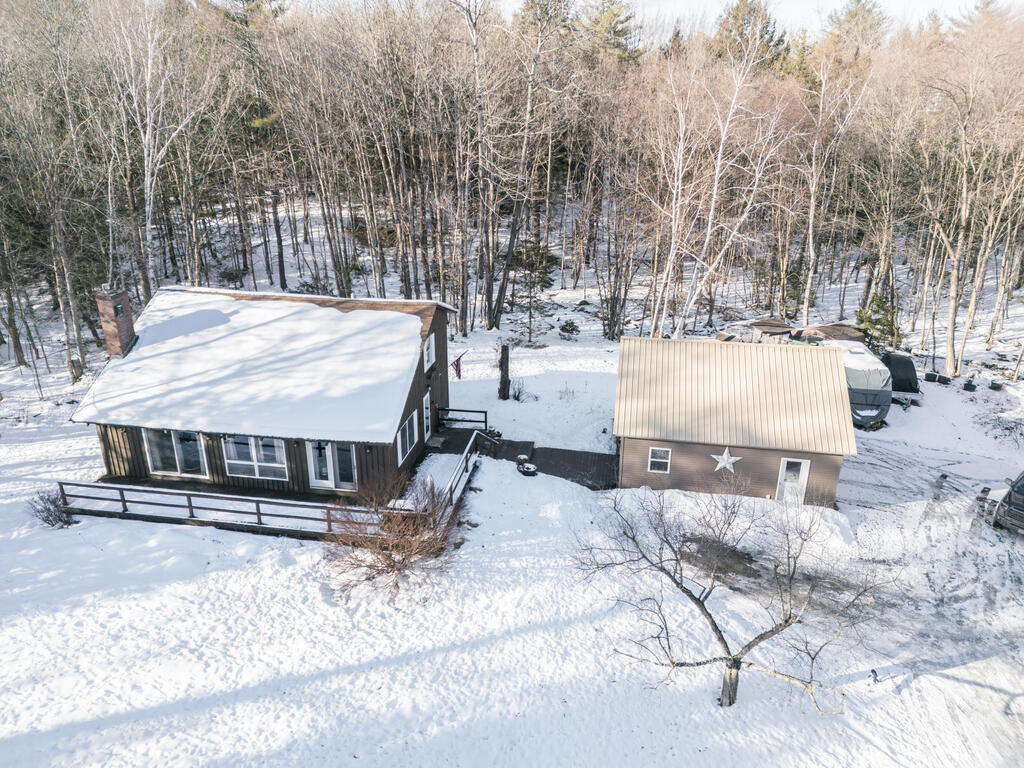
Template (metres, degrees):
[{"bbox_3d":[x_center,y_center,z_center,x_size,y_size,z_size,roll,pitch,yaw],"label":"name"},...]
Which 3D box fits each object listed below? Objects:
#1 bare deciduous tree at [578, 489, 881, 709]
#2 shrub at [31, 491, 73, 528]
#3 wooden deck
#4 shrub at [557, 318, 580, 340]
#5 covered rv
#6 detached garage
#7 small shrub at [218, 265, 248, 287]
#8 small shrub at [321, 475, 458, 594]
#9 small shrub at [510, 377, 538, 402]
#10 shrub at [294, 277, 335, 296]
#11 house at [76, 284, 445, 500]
[{"bbox_3d":[5.722,5.707,18.227,6.900,4.800,5.400,3,20,8],"label":"bare deciduous tree"},{"bbox_3d":[-16.709,4.530,25.690,1.500,1.100,1.250,3,20,8],"label":"shrub"},{"bbox_3d":[0.442,3.136,30.269,8.100,0.550,4.300,3,20,8],"label":"wooden deck"},{"bbox_3d":[3.640,-3.492,44.745,1.350,1.100,1.250,3,20,8],"label":"shrub"},{"bbox_3d":[16.794,-0.152,35.464,2.400,2.850,5.800,3,20,8],"label":"covered rv"},{"bbox_3d":[8.782,0.836,29.599,8.600,5.310,7.860,4,20,10],"label":"detached garage"},{"bbox_3d":[-21.531,-8.377,54.609,2.200,1.700,1.900,3,20,8],"label":"small shrub"},{"bbox_3d":[-3.969,4.884,22.994,4.100,2.400,3.400,3,20,8],"label":"small shrub"},{"bbox_3d":[0.588,0.198,36.019,1.350,1.150,1.100,3,20,8],"label":"small shrub"},{"bbox_3d":[-14.533,-7.156,51.983,2.700,1.600,2.000,3,20,8],"label":"shrub"},{"bbox_3d":[-10.087,-0.372,31.014,13.300,6.700,9.200,3,20,8],"label":"house"}]

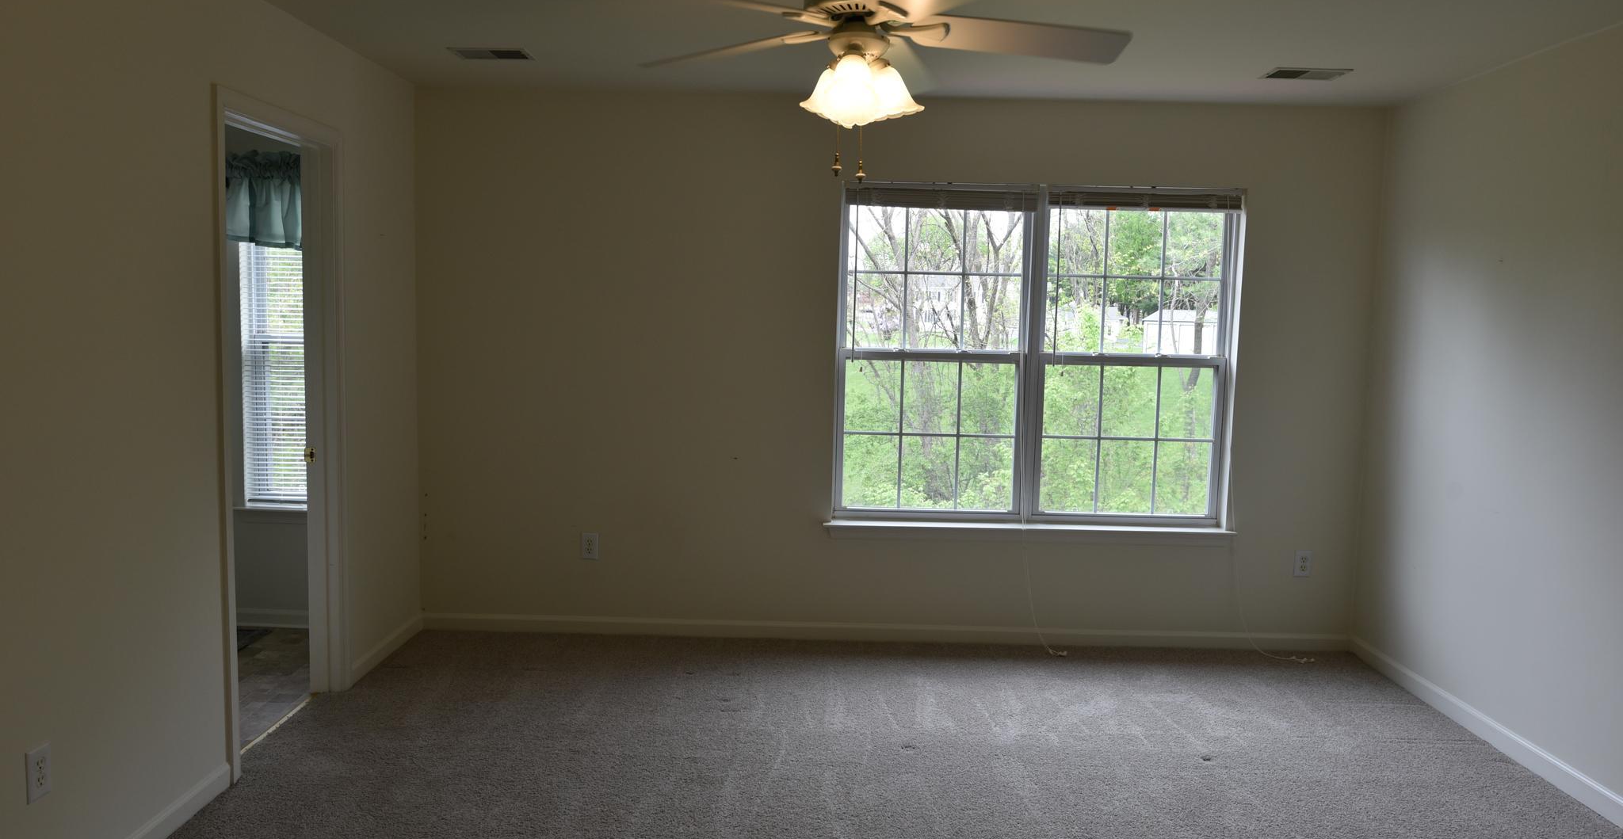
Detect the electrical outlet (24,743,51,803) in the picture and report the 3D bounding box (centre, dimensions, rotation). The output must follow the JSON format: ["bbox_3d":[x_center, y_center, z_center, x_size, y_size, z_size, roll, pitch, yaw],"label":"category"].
[{"bbox_3d":[-1.763,0.810,2.477,0.009,0.115,0.074,1,6,0],"label":"electrical outlet"}]

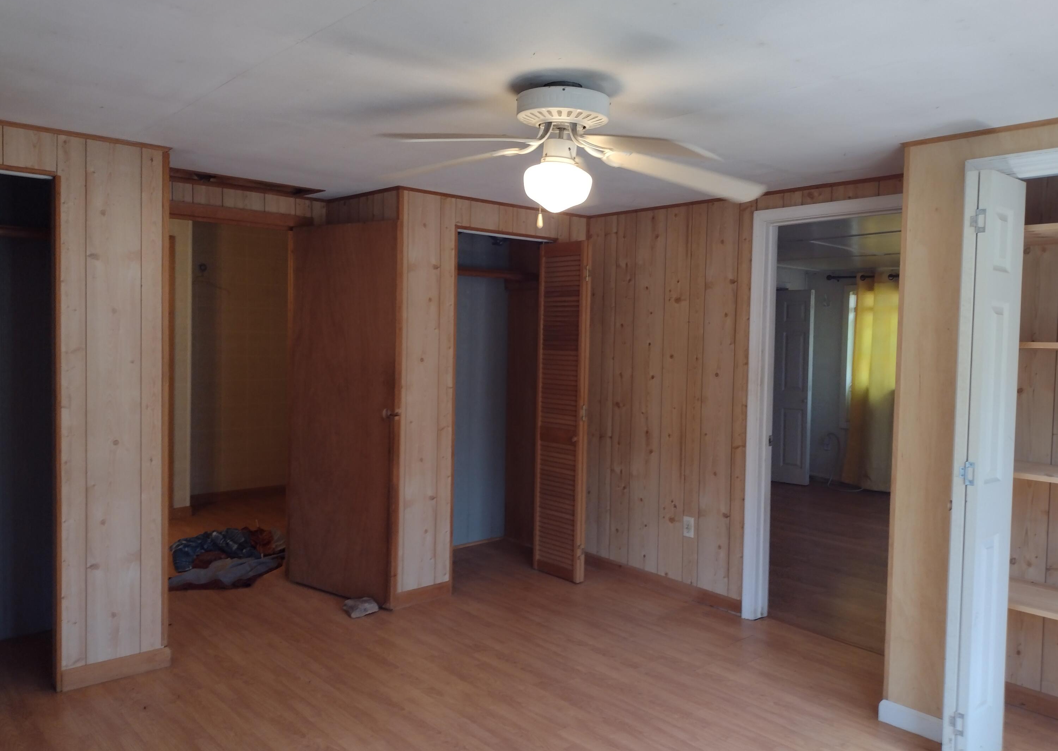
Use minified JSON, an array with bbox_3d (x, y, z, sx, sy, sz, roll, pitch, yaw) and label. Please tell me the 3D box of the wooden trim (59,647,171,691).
[{"bbox_3d":[-1.711,1.214,3.429,0.425,0.087,0.022,-1,3,-41],"label":"wooden trim"}]

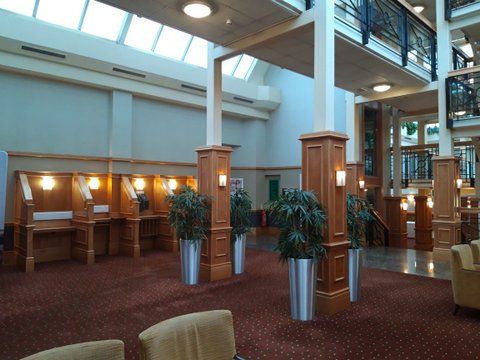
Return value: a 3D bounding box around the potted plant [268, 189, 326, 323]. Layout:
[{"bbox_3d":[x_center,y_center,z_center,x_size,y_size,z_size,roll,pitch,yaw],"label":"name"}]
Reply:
[{"bbox_3d":[0.693,0.890,4.363,0.700,1.586,0.680,0,-1,9],"label":"potted plant"}]

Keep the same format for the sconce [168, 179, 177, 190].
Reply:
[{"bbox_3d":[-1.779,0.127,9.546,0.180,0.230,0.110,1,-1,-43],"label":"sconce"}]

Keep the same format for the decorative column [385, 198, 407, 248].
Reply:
[{"bbox_3d":[4.938,1.448,11.360,0.432,1.808,0.432,1,-2,-43],"label":"decorative column"}]

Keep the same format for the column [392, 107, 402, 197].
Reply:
[{"bbox_3d":[5.027,-0.853,11.520,0.192,2.784,0.192,1,-2,-43],"label":"column"}]

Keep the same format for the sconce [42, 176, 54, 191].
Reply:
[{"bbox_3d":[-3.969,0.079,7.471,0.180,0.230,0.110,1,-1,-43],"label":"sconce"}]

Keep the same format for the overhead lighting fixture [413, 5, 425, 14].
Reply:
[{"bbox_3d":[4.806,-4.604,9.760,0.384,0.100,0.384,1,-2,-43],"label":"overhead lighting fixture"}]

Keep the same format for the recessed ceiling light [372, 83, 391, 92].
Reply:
[{"bbox_3d":[3.378,-2.172,8.576,0.408,0.100,0.408,1,-2,-43],"label":"recessed ceiling light"}]

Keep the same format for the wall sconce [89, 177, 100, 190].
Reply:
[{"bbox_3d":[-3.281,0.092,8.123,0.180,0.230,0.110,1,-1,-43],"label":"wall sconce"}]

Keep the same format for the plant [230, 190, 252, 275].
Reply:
[{"bbox_3d":[-0.013,0.935,6.617,0.600,1.566,0.600,0,-1,0],"label":"plant"}]

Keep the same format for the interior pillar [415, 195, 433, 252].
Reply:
[{"bbox_3d":[6.745,1.608,13.200,0.440,2.016,0.440,1,-2,-43],"label":"interior pillar"}]

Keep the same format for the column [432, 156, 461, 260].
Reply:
[{"bbox_3d":[4.632,0.636,8.048,0.448,2.315,0.448,1,-2,-43],"label":"column"}]

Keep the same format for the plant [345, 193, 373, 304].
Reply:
[{"bbox_3d":[1.586,0.932,5.152,0.656,1.568,0.656,1,-2,-43],"label":"plant"}]

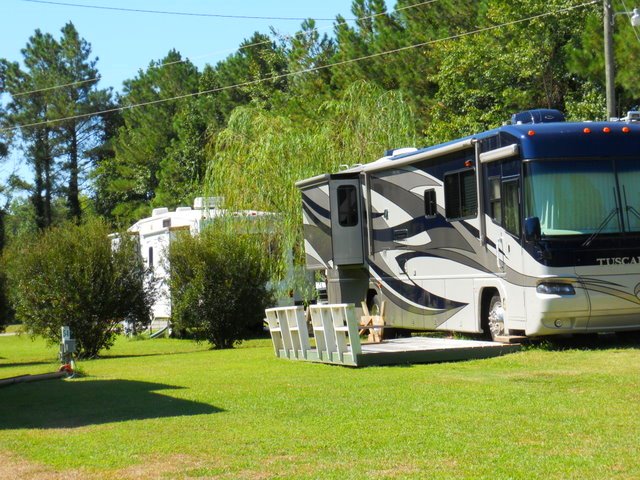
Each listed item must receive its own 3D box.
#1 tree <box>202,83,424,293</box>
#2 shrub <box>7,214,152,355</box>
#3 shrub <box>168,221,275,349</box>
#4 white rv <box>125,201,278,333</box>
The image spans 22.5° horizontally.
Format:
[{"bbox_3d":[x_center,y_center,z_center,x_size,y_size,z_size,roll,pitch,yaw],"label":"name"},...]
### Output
[{"bbox_3d":[-0.281,-0.864,41.043,5.400,6.250,5.400,-2,-1,0],"label":"tree"},{"bbox_3d":[-4.102,0.822,27.528,2.462,2.376,2.400,-2,-1,0],"label":"shrub"},{"bbox_3d":[-1.798,0.803,29.027,1.875,2.308,1.900,-2,-1,0],"label":"shrub"},{"bbox_3d":[-3.520,0.894,46.132,2.930,3.400,10.500,-2,-1,-16],"label":"white rv"}]

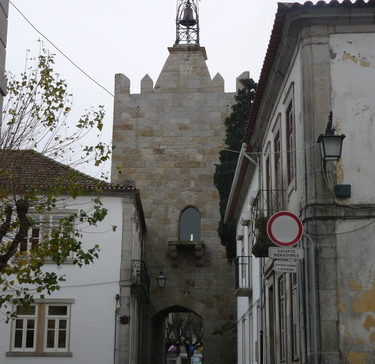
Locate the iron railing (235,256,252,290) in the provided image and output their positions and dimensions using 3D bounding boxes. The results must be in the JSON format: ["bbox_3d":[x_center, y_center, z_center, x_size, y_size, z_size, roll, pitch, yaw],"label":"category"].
[{"bbox_3d":[1.794,2.993,26.171,0.430,0.980,1.750,0,-13,0],"label":"iron railing"}]

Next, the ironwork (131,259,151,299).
[{"bbox_3d":[-2.009,4.357,36.187,0.500,0.950,6.500,0,-13,0],"label":"ironwork"}]

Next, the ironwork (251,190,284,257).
[{"bbox_3d":[1.710,0.852,17.197,0.520,0.980,1.700,0,-13,0],"label":"ironwork"}]

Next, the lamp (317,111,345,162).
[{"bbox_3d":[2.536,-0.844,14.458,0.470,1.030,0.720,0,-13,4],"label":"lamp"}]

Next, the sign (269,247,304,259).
[{"bbox_3d":[1.664,1.190,13.837,0.600,0.200,0.030,0,-13,0],"label":"sign"}]

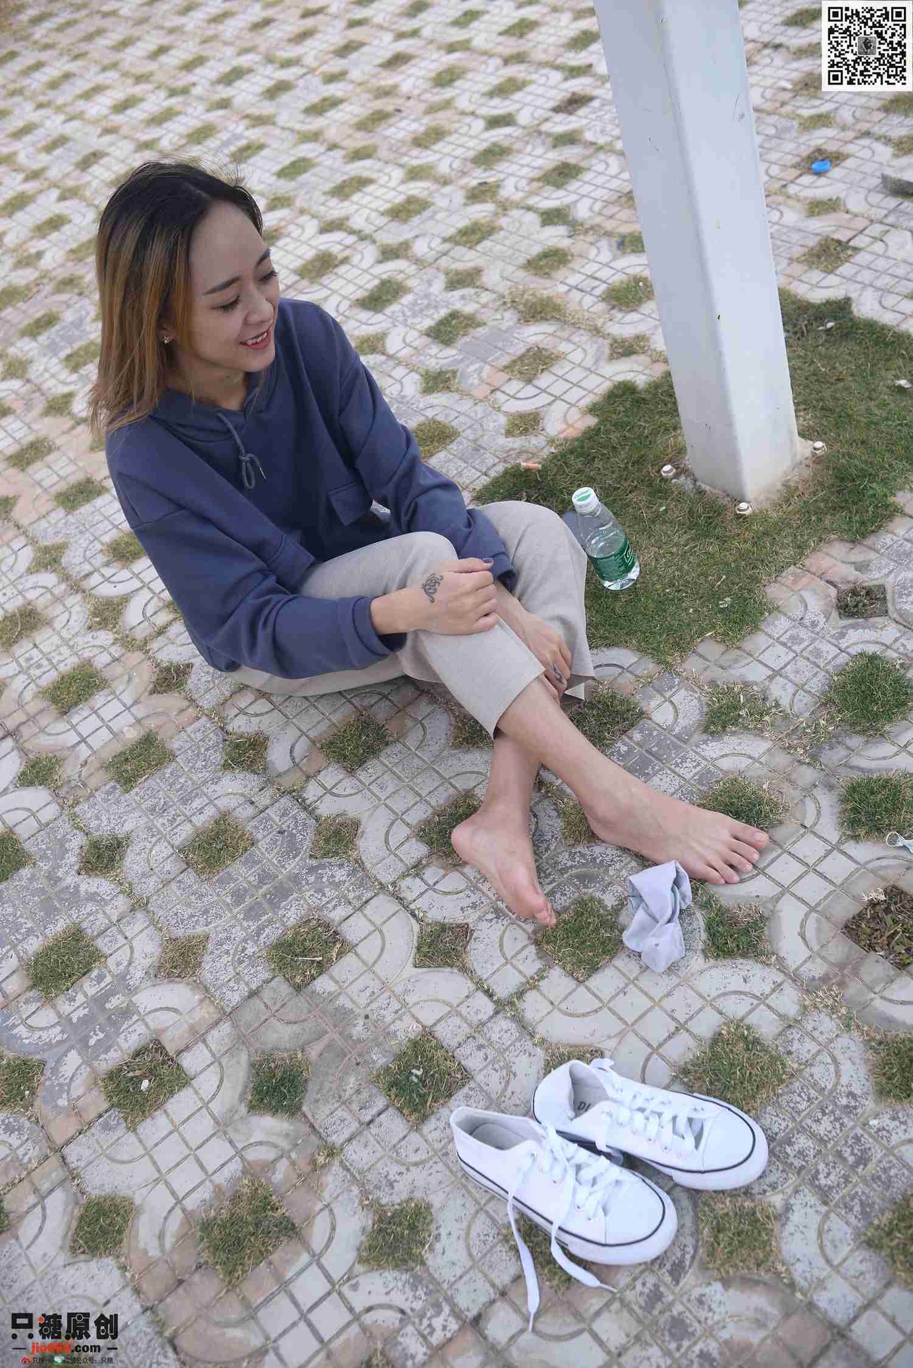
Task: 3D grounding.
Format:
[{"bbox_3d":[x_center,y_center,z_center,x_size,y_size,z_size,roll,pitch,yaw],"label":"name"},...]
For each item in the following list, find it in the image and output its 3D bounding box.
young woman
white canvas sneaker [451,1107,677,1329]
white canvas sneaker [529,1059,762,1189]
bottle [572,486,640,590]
[{"bbox_3d":[-0.089,-0.177,1.592,0.408,0.797,0.872,-38,45,-16],"label":"young woman"},{"bbox_3d":[0.100,0.496,1.367,0.249,0.095,0.095,16,55,34],"label":"white canvas sneaker"},{"bbox_3d":[0.190,0.440,1.385,0.252,0.095,0.095,7,50,27],"label":"white canvas sneaker"},{"bbox_3d":[0.215,-0.215,1.963,0.063,0.175,0.063,-14,48,17],"label":"bottle"}]

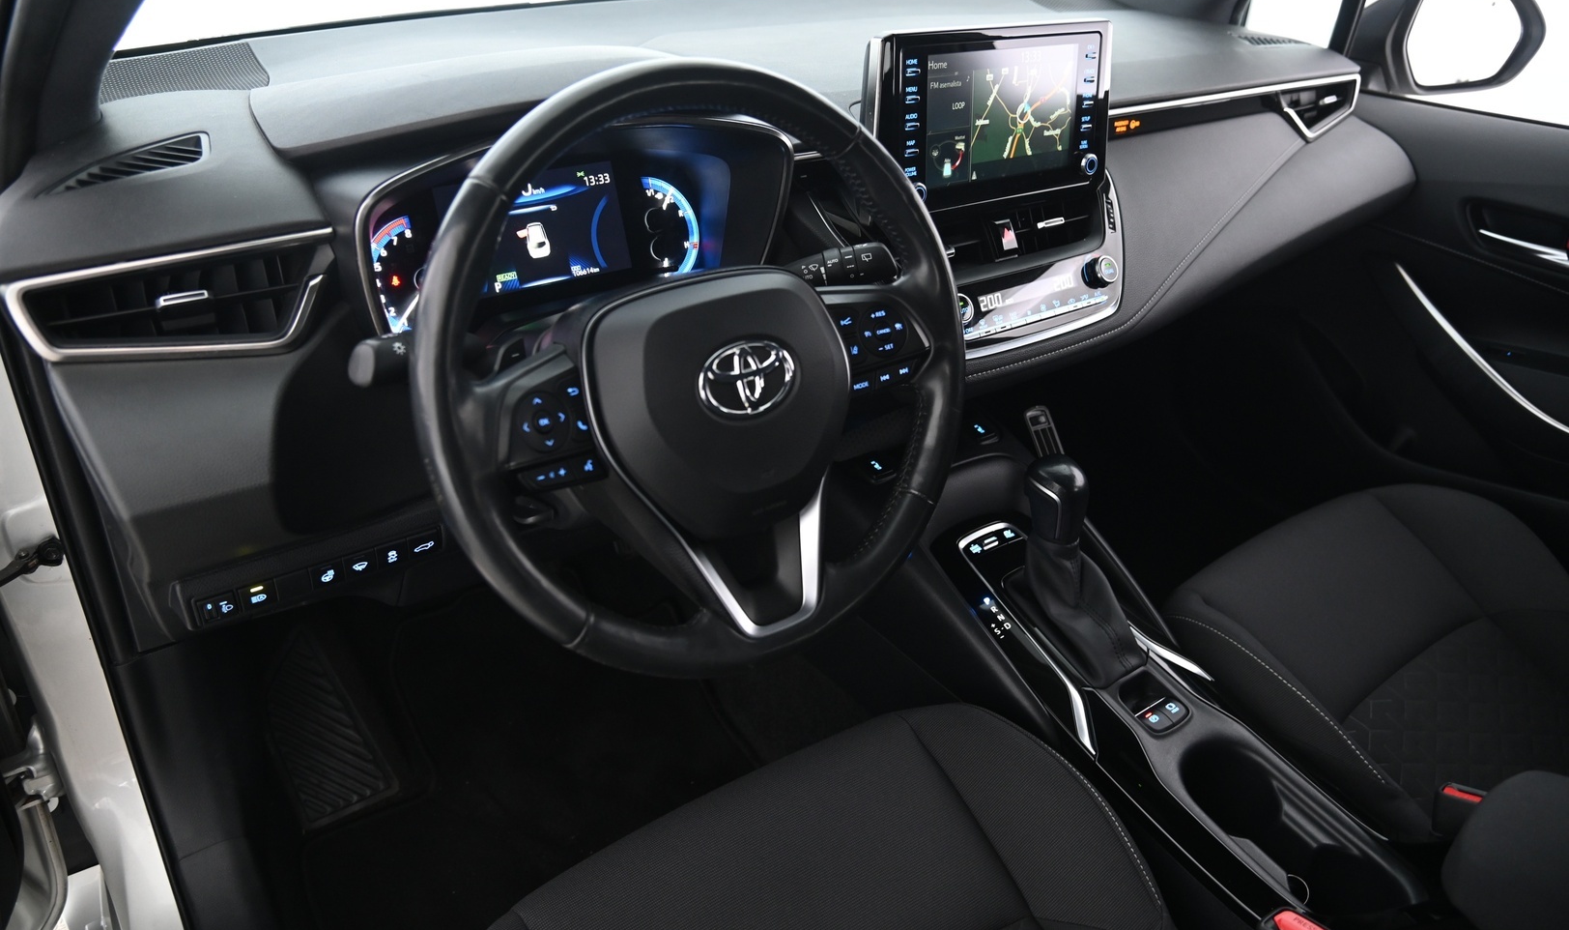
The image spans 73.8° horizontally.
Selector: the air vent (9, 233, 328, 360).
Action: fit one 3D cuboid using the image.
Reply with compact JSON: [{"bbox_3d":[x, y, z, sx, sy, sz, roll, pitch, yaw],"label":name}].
[{"bbox_3d":[-0.369,-0.102,0.652,0.183,0.068,0.050,-18,29,-30],"label":"air vent"}]

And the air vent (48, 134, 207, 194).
[{"bbox_3d":[-0.418,-0.190,0.674,0.036,0.016,0.110,31,40,25],"label":"air vent"}]

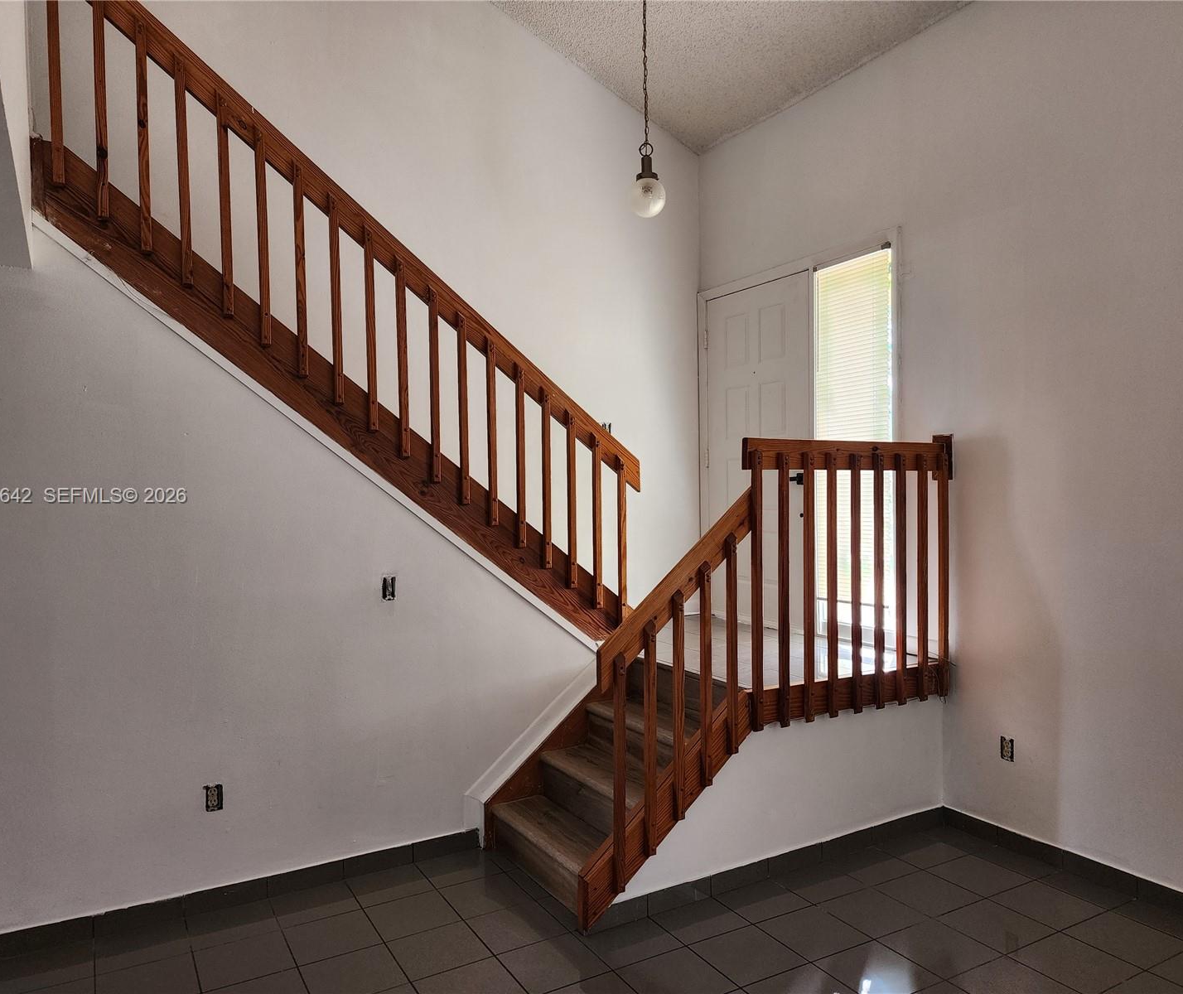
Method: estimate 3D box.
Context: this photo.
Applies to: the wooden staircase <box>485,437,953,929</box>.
[{"bbox_3d":[0.596,0.663,4.069,1.982,1.842,0.985,-1,1,-30],"label":"wooden staircase"}]

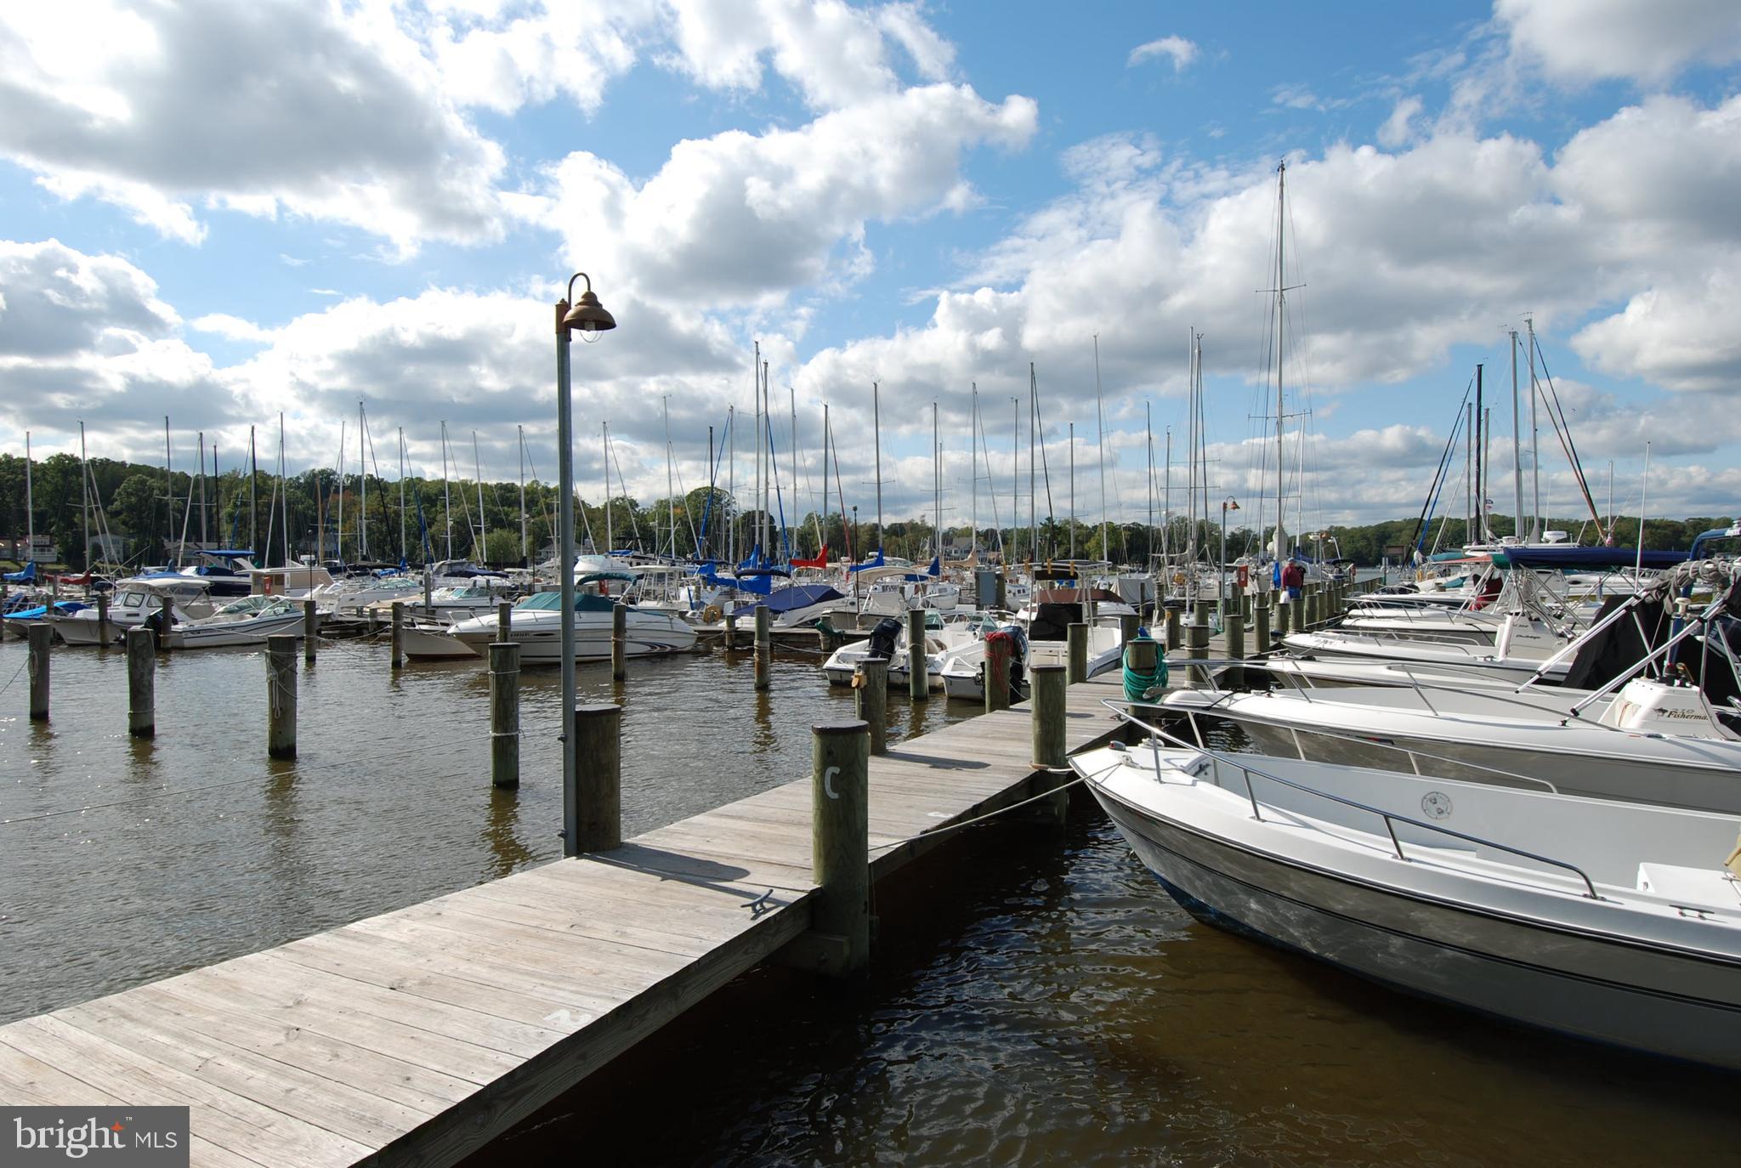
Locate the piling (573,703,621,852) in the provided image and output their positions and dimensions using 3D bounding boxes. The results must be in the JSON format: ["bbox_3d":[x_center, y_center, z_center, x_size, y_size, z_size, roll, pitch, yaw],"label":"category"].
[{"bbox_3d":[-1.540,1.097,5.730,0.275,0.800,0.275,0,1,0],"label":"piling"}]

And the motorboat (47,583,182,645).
[{"bbox_3d":[-22.715,0.777,32.014,2.100,2.000,5.300,0,1,24],"label":"motorboat"}]

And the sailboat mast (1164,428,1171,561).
[{"bbox_3d":[16.375,-4.522,56.071,0.161,8.320,0.140,1,1,29],"label":"sailboat mast"}]

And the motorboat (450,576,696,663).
[{"bbox_3d":[-6.705,0.734,21.952,2.400,1.950,6.000,1,1,28],"label":"motorboat"}]

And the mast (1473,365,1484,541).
[{"bbox_3d":[24.809,-4.550,41.574,0.161,8.750,0.140,1,1,29],"label":"mast"}]

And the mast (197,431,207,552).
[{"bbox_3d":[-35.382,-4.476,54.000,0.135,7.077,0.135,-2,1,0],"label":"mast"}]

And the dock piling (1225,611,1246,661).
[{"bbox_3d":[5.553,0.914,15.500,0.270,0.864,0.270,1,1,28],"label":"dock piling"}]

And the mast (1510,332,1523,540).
[{"bbox_3d":[23.853,-4.672,37.578,0.161,9.150,0.140,-1,1,29],"label":"mast"}]

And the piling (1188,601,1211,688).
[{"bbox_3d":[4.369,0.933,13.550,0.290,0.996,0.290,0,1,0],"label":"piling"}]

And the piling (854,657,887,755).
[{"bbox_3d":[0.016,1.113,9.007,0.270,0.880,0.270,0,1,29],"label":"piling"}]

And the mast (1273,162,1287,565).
[{"bbox_3d":[19.348,-10.389,48.000,0.220,18.995,0.220,1,1,28],"label":"mast"}]

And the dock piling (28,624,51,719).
[{"bbox_3d":[-10.946,1.160,13.400,0.265,1.281,0.265,0,1,0],"label":"dock piling"}]

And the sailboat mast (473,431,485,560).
[{"bbox_3d":[-24.957,-5.471,65.000,0.140,8.700,0.140,-3,3,29],"label":"sailboat mast"}]

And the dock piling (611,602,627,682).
[{"bbox_3d":[-4.383,1.009,17.750,0.265,1.376,0.265,0,1,0],"label":"dock piling"}]

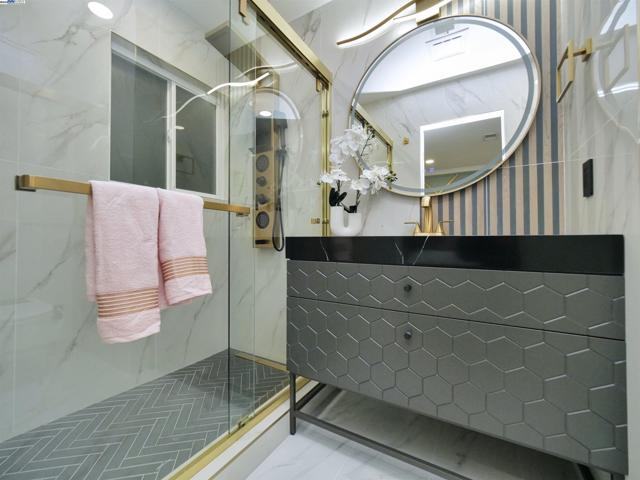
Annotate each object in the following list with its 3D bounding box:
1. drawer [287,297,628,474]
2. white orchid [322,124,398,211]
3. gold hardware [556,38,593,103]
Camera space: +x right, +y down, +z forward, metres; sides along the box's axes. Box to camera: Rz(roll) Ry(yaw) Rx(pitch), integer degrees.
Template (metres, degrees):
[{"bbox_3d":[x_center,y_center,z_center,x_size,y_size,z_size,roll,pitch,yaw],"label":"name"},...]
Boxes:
[{"bbox_3d":[0.425,0.424,1.113,1.060,0.333,0.460,0,-1,31],"label":"drawer"},{"bbox_3d":[0.202,-0.370,1.360,0.340,0.400,0.220,0,-1,31],"label":"white orchid"},{"bbox_3d":[0.850,-0.578,0.852,0.073,0.157,0.165,0,-1,31],"label":"gold hardware"}]

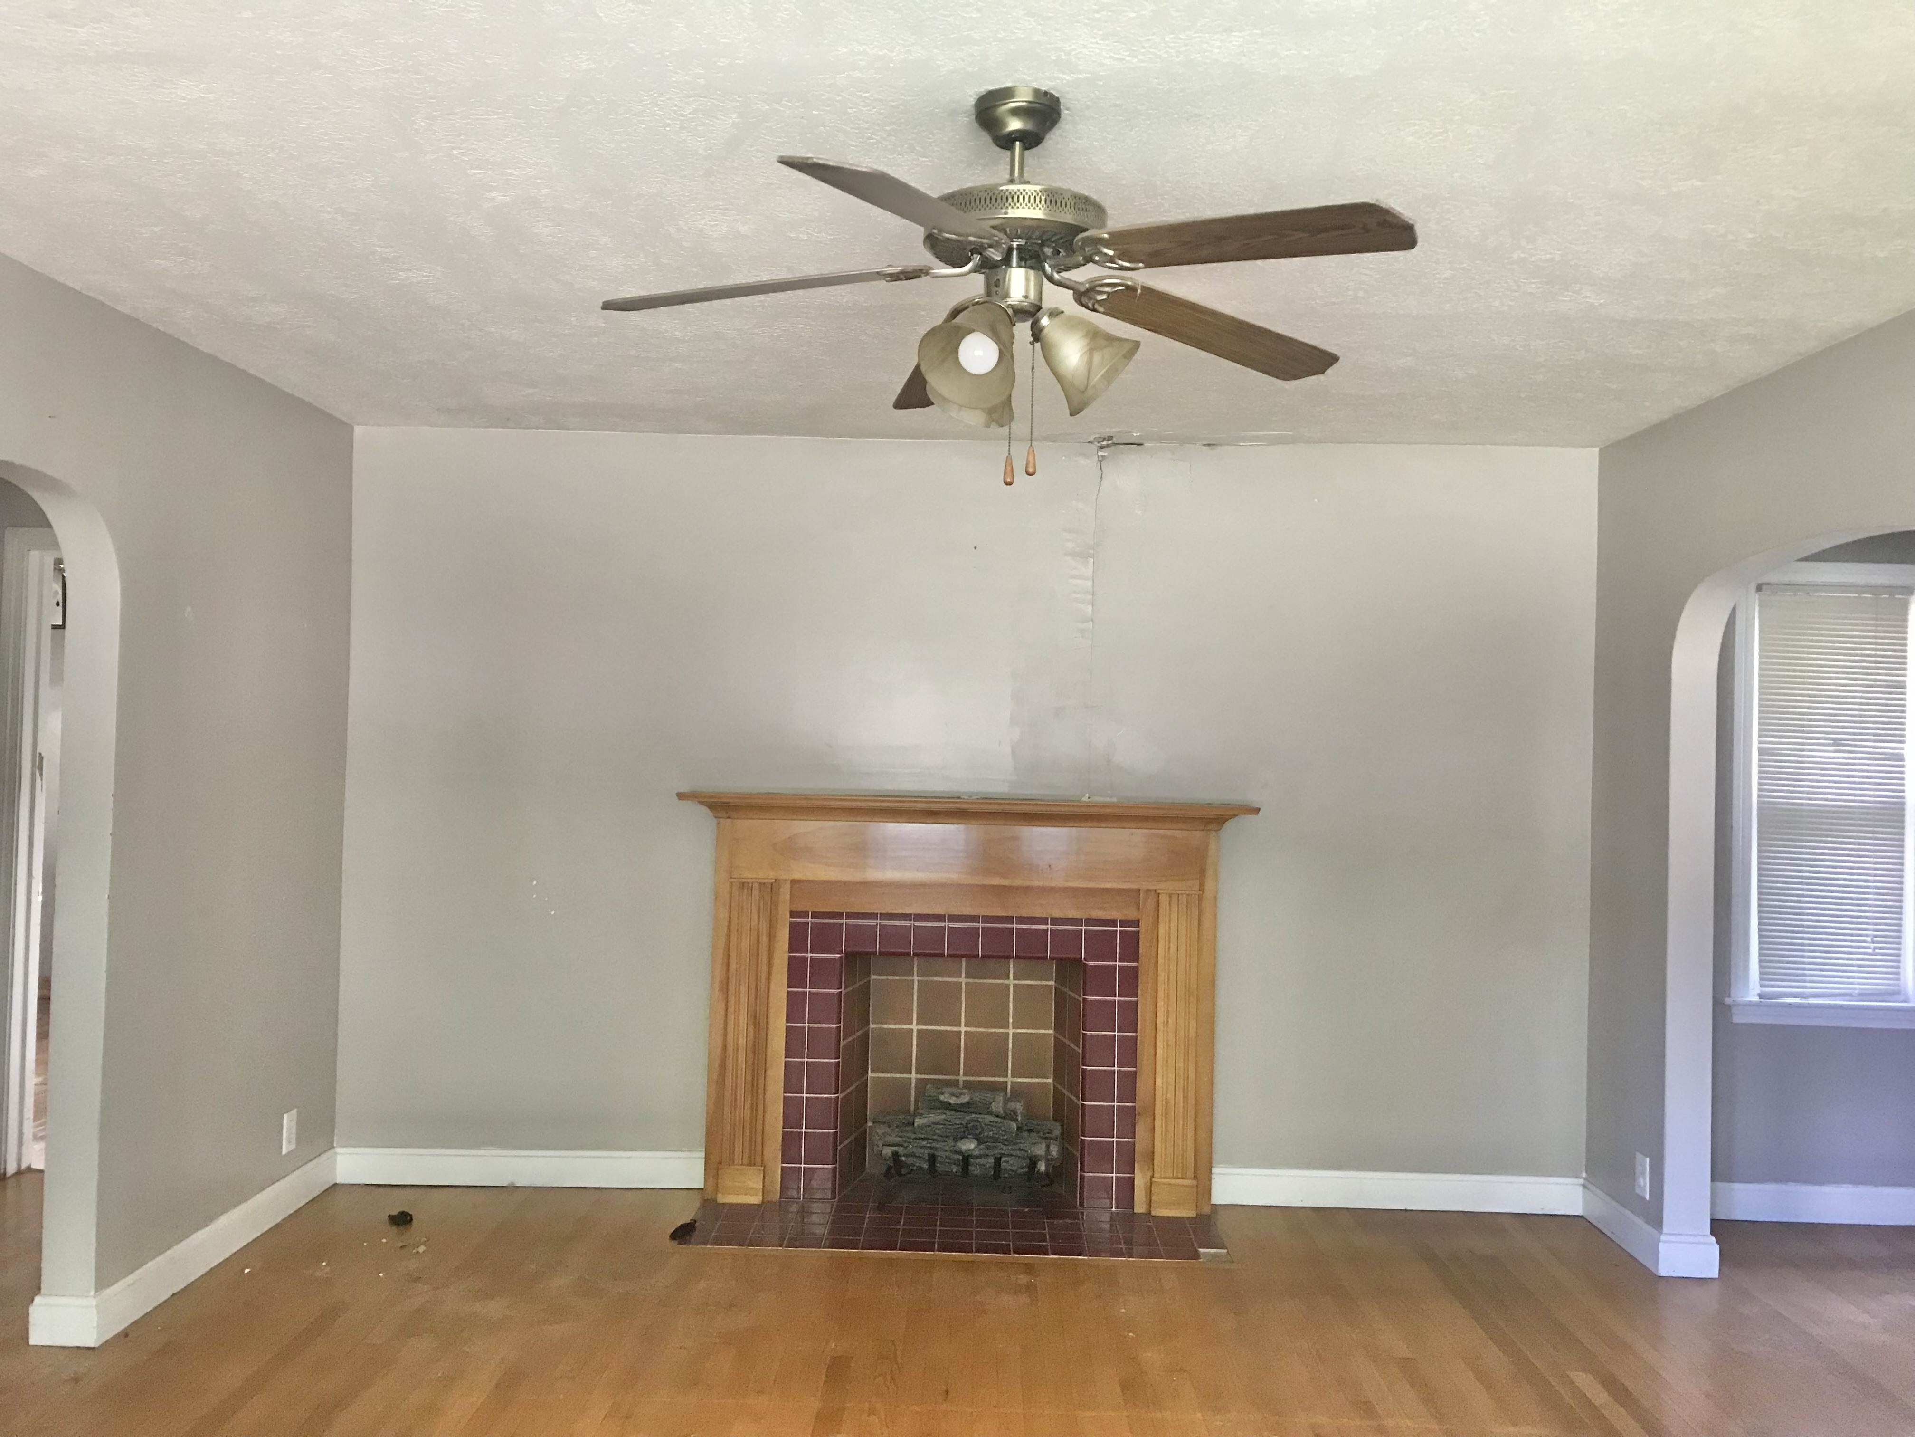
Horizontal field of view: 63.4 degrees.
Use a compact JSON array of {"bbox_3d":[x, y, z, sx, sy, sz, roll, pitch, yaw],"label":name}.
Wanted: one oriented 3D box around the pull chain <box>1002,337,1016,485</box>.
[{"bbox_3d":[0.081,-0.466,2.353,0.017,0.226,0.017,1,-1,1],"label":"pull chain"}]

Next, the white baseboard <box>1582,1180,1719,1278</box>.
[{"bbox_3d":[2.058,1.513,4.621,0.166,0.112,0.548,1,-1,1],"label":"white baseboard"}]

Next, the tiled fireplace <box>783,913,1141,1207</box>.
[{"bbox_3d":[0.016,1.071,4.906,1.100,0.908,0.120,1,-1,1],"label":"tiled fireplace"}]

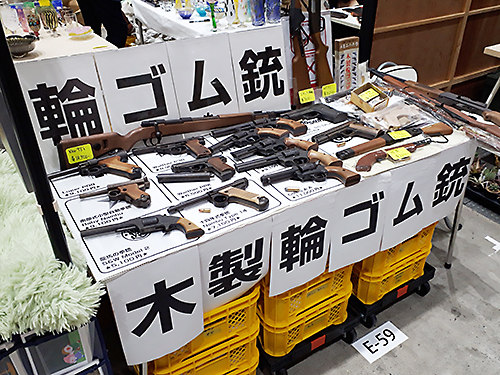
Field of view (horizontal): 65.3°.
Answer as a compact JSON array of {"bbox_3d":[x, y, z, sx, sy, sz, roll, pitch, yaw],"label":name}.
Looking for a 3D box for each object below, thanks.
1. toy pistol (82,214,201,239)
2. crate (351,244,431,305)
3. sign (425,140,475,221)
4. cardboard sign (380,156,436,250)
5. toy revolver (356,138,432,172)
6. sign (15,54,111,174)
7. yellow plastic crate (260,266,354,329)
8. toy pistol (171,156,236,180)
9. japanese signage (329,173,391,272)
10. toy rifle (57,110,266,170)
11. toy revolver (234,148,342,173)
[{"bbox_3d":[-0.248,0.103,0.897,0.264,0.036,0.109,-11,30,-17],"label":"toy pistol"},{"bbox_3d":[0.483,0.269,1.492,0.364,0.140,0.255,-19,33,-28],"label":"crate"},{"bbox_3d":[0.692,-0.004,1.383,0.205,0.290,0.008,-18,34,-27],"label":"sign"},{"bbox_3d":[0.514,0.056,1.288,0.210,0.297,0.008,-18,34,-27],"label":"cardboard sign"},{"bbox_3d":[0.464,-0.106,1.241,0.293,0.030,0.085,-14,32,-19],"label":"toy revolver"},{"bbox_3d":[-0.570,-0.226,1.224,0.246,0.350,0.006,-20,23,-30],"label":"sign"},{"bbox_3d":[0.140,0.260,1.239,0.356,0.140,0.255,-19,33,-28],"label":"yellow plastic crate"},{"bbox_3d":[-0.136,-0.047,1.163,0.174,0.030,0.118,-11,32,-17],"label":"toy pistol"},{"bbox_3d":[0.334,0.112,1.201,0.210,0.290,0.015,-19,36,-26],"label":"japanese signage"},{"bbox_3d":[-0.224,-0.187,1.381,0.832,0.133,0.050,-12,25,-29],"label":"toy rifle"},{"bbox_3d":[0.115,-0.066,1.188,0.296,0.036,0.159,-17,33,-23],"label":"toy revolver"}]

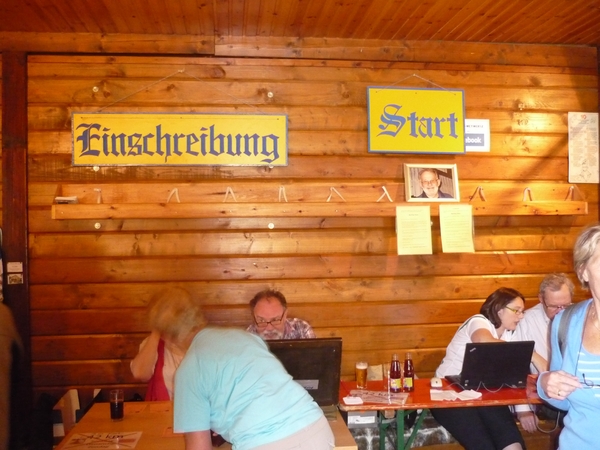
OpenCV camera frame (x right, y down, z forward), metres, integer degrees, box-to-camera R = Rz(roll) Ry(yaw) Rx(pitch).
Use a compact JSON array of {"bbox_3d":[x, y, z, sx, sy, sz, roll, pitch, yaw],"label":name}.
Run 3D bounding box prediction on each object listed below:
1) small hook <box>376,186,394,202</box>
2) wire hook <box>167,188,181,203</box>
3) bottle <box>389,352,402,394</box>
[{"bbox_3d":[0.535,-0.192,3.592,0.106,0.101,0.035,-1,-1,-6],"label":"small hook"},{"bbox_3d":[-0.750,-0.172,3.405,0.078,0.093,0.040,-1,1,-7],"label":"wire hook"},{"bbox_3d":[0.494,0.760,2.930,0.058,0.194,0.058,0,1,9],"label":"bottle"}]

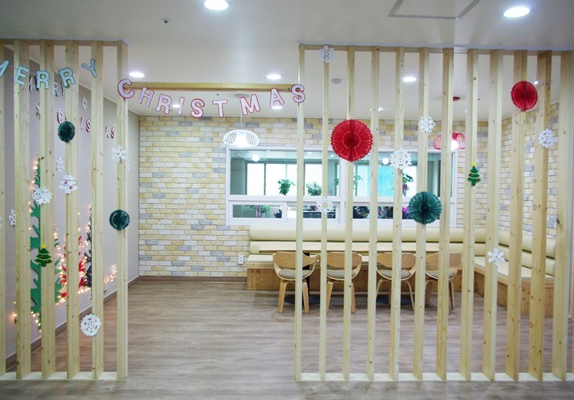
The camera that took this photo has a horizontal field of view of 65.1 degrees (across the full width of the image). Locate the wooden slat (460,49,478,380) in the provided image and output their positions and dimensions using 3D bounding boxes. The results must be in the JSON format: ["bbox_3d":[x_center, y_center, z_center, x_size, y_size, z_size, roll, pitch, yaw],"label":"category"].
[{"bbox_3d":[1.518,0.137,3.756,0.038,2.732,0.130,1,2,-1],"label":"wooden slat"}]

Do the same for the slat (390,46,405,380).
[{"bbox_3d":[0.915,0.130,3.743,0.038,2.732,0.130,1,2,-1],"label":"slat"}]

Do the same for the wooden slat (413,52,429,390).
[{"bbox_3d":[1.117,0.132,3.748,0.038,2.732,0.130,1,2,-1],"label":"wooden slat"}]

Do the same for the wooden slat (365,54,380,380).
[{"bbox_3d":[0.716,0.128,3.739,0.038,2.732,0.130,1,2,-1],"label":"wooden slat"}]

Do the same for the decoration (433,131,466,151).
[{"bbox_3d":[2.120,-0.754,5.800,0.460,0.235,0.460,1,2,-1],"label":"decoration"}]

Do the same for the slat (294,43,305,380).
[{"bbox_3d":[0.107,0.122,3.726,0.038,2.732,0.130,1,2,-1],"label":"slat"}]

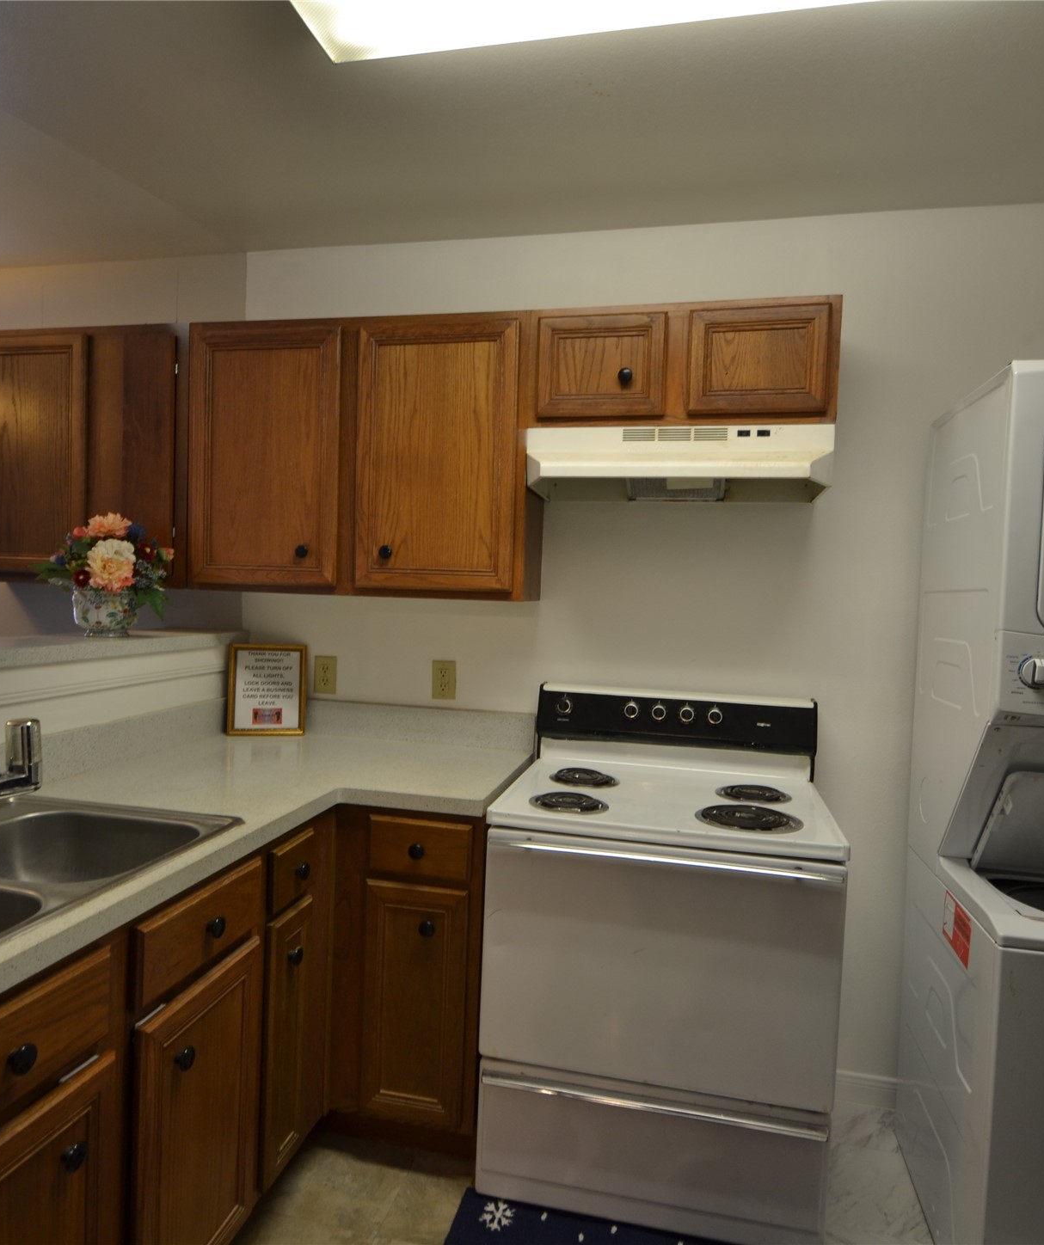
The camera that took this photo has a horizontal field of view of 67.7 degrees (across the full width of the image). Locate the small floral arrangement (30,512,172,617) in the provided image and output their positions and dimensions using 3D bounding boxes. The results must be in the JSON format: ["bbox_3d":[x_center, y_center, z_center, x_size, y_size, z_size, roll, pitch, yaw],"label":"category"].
[{"bbox_3d":[-1.121,-0.152,2.080,0.310,0.290,0.300,3,2,13],"label":"small floral arrangement"}]

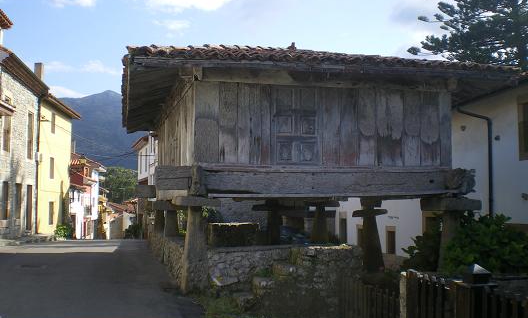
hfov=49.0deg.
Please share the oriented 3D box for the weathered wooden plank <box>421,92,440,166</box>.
[{"bbox_3d":[3.402,-0.607,11.896,0.439,1.539,0.060,1,-5,-16],"label":"weathered wooden plank"}]

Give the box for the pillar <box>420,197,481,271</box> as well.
[{"bbox_3d":[3.893,1.593,12.066,0.880,1.580,0.880,1,-3,-14],"label":"pillar"}]

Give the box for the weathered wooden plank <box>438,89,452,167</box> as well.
[{"bbox_3d":[3.742,-0.601,11.996,0.294,1.572,0.070,1,-5,-16],"label":"weathered wooden plank"}]

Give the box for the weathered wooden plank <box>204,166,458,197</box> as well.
[{"bbox_3d":[1.324,0.456,11.212,5.117,0.543,0.280,1,-5,-16],"label":"weathered wooden plank"}]

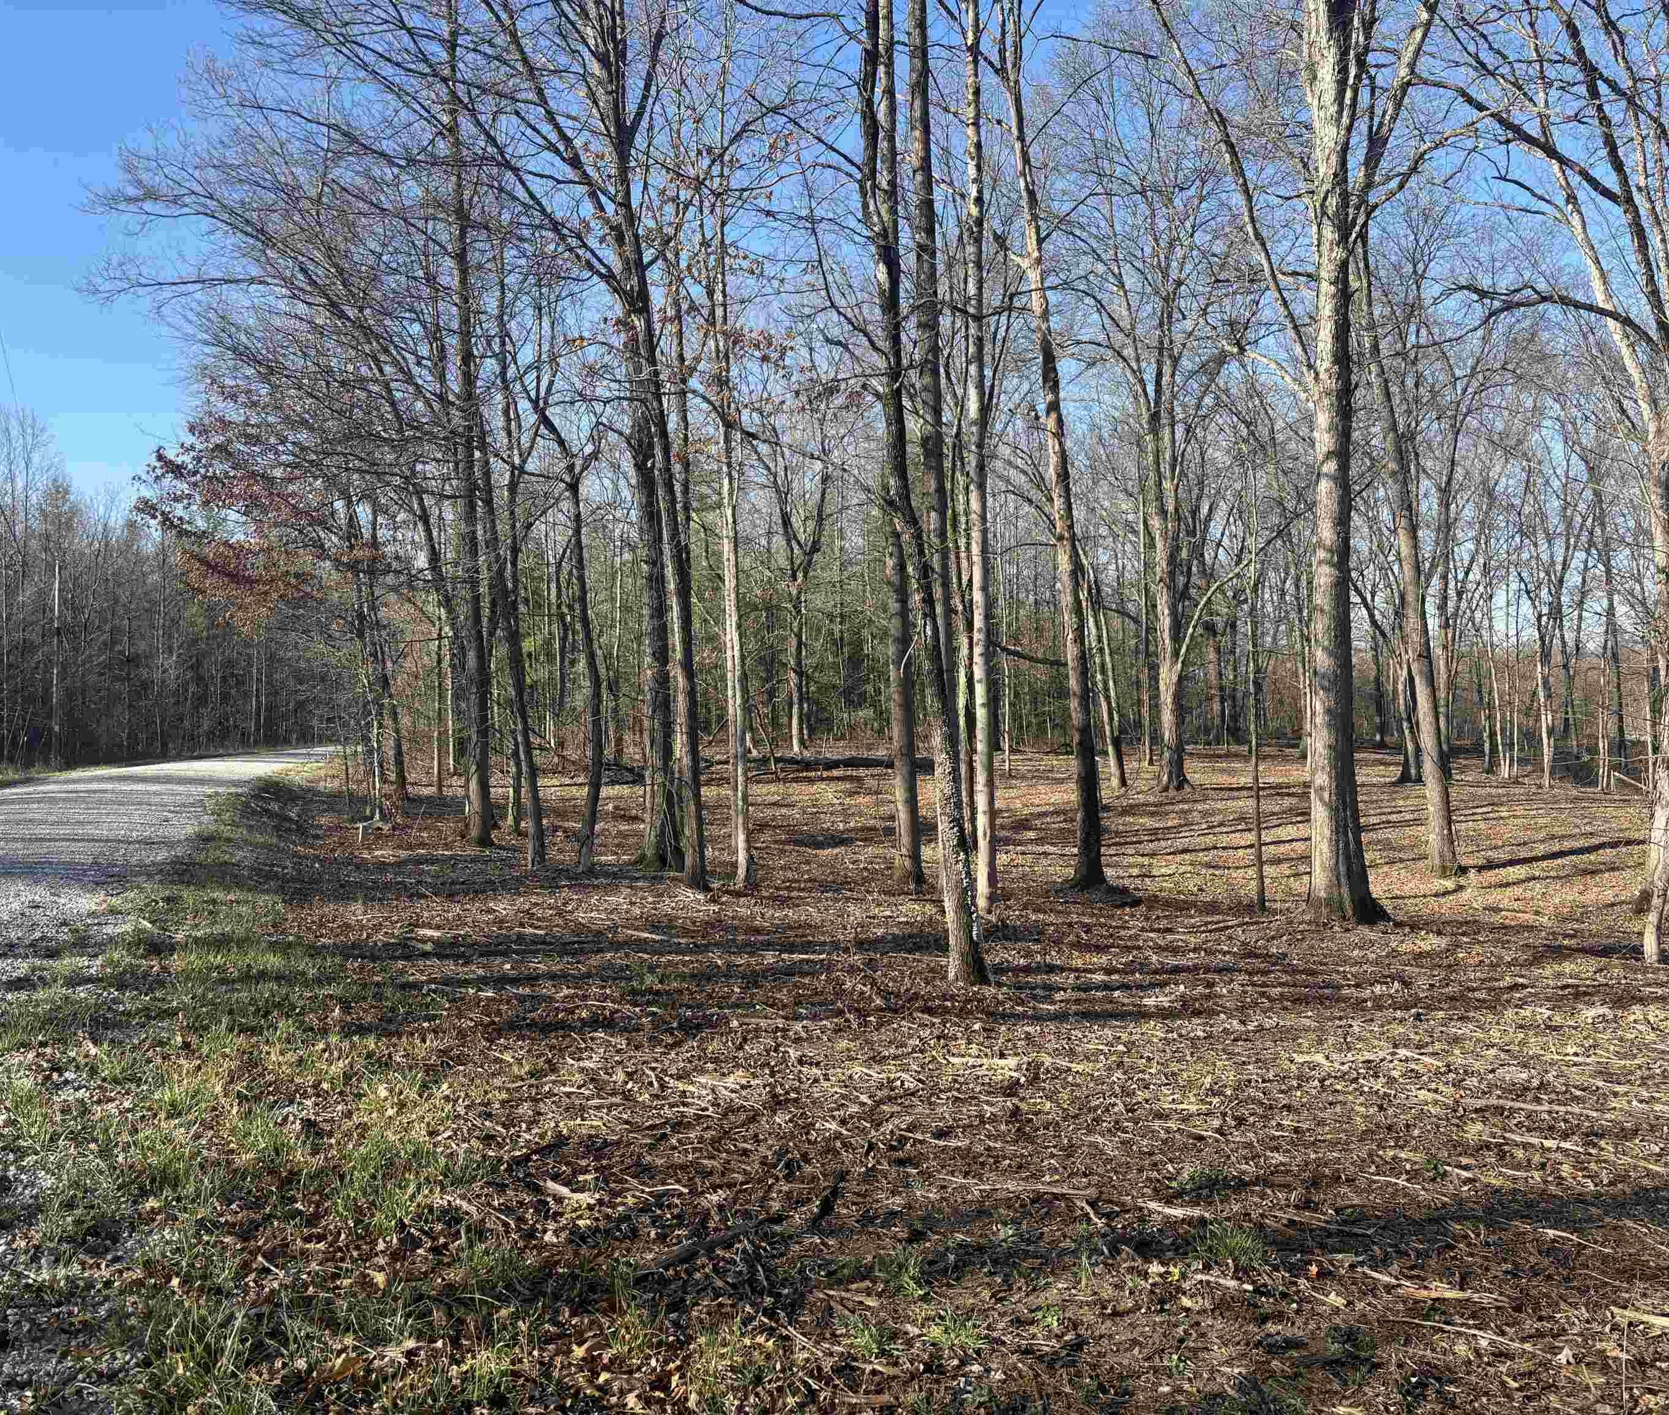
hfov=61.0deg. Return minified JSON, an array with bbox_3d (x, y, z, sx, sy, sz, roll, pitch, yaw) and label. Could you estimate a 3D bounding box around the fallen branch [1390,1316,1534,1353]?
[{"bbox_3d":[1.629,1.633,3.688,0.364,0.022,0.038,0,-1,31],"label":"fallen branch"}]

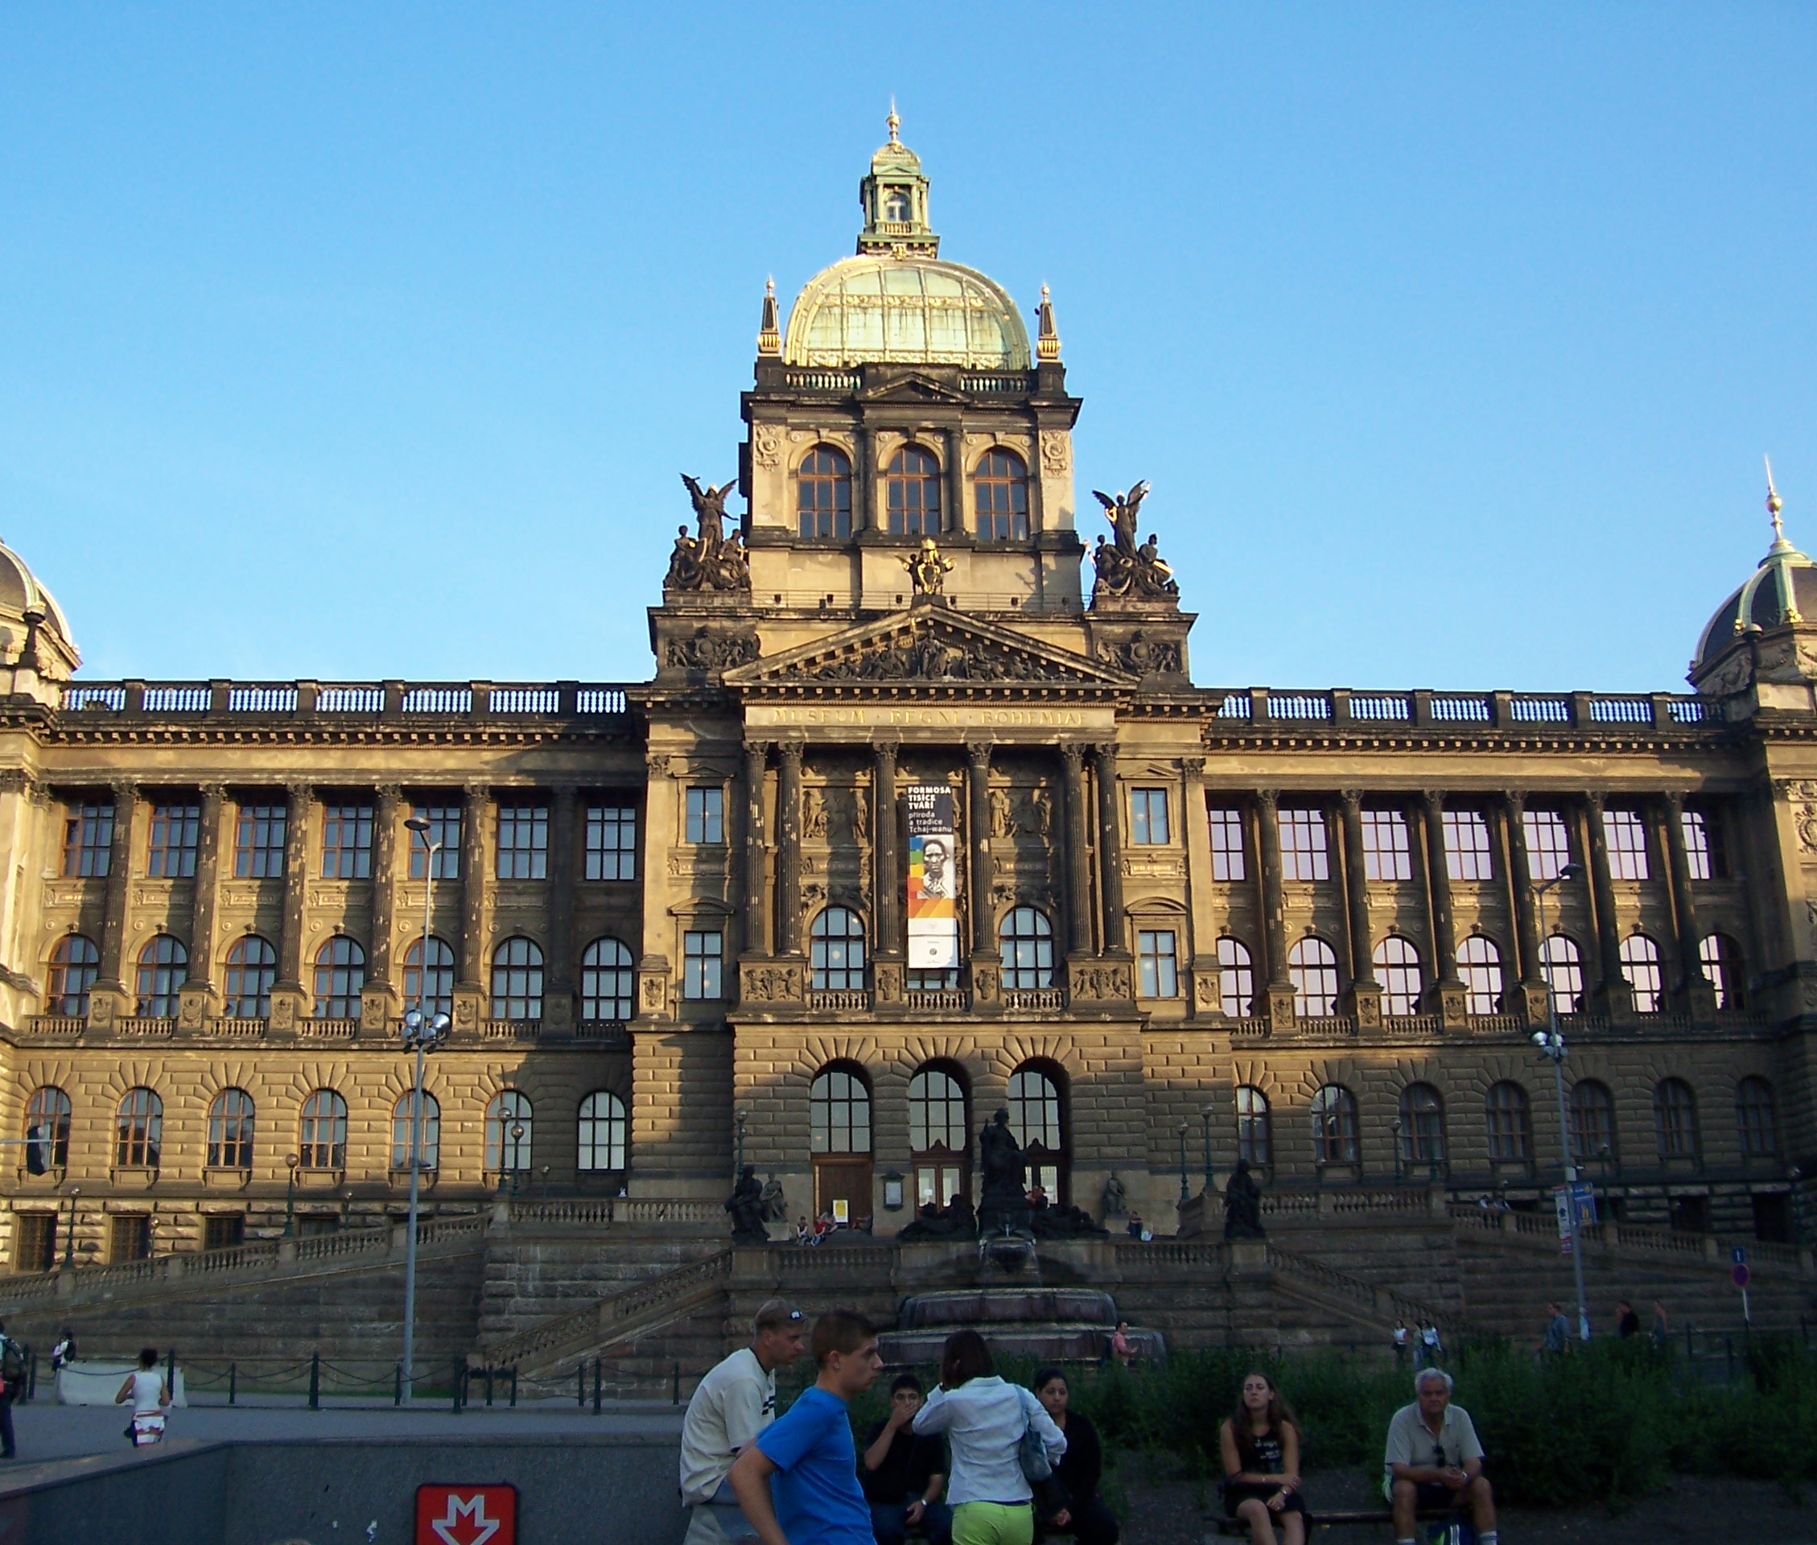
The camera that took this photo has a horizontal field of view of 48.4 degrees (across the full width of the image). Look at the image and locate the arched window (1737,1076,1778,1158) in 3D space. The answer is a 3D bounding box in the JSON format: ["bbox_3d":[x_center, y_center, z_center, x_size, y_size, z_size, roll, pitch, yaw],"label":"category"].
[{"bbox_3d":[37.998,15.411,90.580,1.600,3.600,0.400,0,-15,-4],"label":"arched window"}]

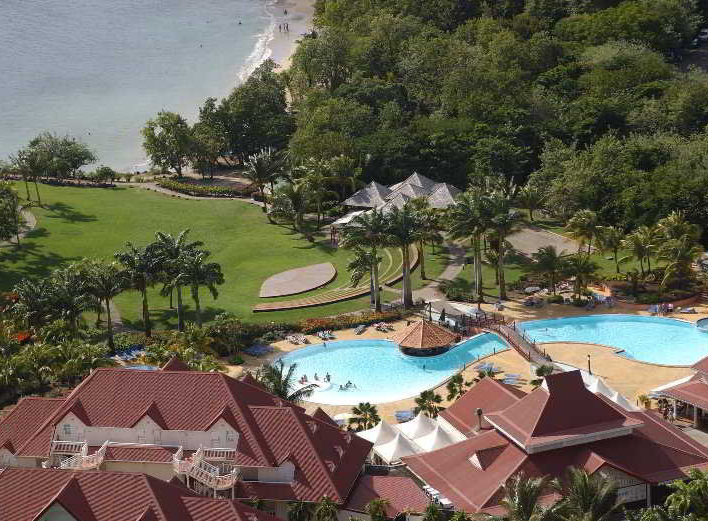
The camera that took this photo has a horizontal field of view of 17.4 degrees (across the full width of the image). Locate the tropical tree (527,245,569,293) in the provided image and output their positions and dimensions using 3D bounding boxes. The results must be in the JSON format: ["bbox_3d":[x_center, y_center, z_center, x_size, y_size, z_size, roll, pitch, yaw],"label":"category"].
[{"bbox_3d":[25.480,1.390,301.280,5.870,6.700,5.870,0,18,5],"label":"tropical tree"}]

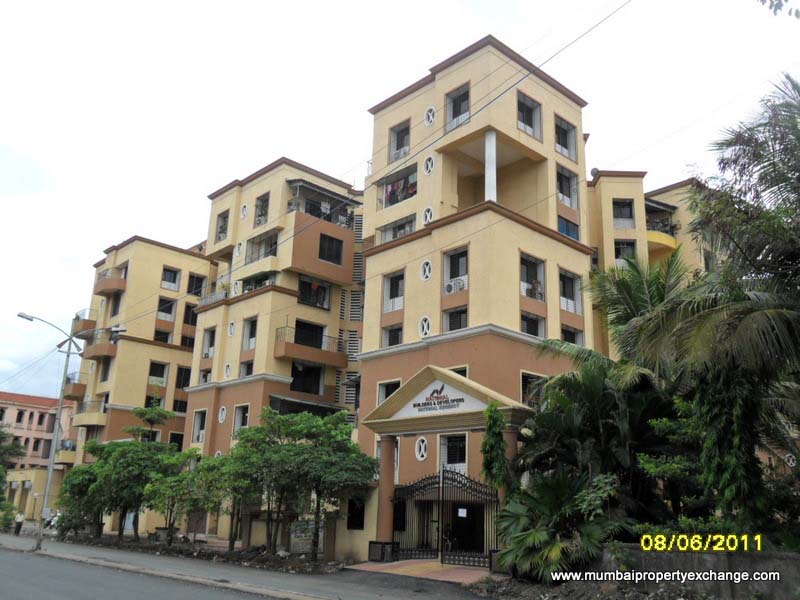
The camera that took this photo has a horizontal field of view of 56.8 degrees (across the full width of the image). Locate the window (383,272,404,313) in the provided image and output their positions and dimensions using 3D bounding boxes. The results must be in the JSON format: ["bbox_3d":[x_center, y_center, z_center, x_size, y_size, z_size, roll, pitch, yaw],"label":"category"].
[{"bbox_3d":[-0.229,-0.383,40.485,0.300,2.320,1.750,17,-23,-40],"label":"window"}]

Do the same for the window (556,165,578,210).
[{"bbox_3d":[8.645,-5.832,38.672,1.906,2.032,0.350,16,-22,-40],"label":"window"}]

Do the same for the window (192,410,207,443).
[{"bbox_3d":[-13.021,8.348,48.663,0.350,2.106,1.426,16,-22,-40],"label":"window"}]

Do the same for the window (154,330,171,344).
[{"bbox_3d":[-21.185,3.352,66.110,1.570,0.950,0.300,17,-22,-40],"label":"window"}]

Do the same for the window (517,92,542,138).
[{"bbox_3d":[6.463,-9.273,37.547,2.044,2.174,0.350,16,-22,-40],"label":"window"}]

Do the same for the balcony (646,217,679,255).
[{"bbox_3d":[17.849,-4.296,51.001,3.000,1.800,1.400,12,-19,-29],"label":"balcony"}]

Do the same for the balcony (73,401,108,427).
[{"bbox_3d":[-26.222,9.737,62.419,1.200,2.050,4.400,18,-24,-40],"label":"balcony"}]

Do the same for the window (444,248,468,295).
[{"bbox_3d":[2.823,-1.434,36.122,0.300,2.300,1.700,18,-24,-40],"label":"window"}]

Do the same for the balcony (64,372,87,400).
[{"bbox_3d":[-29.235,7.760,66.490,1.200,2.100,2.500,18,-24,-40],"label":"balcony"}]

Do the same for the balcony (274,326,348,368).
[{"bbox_3d":[-5.848,3.357,49.674,5.100,2.000,1.150,17,-23,-40],"label":"balcony"}]

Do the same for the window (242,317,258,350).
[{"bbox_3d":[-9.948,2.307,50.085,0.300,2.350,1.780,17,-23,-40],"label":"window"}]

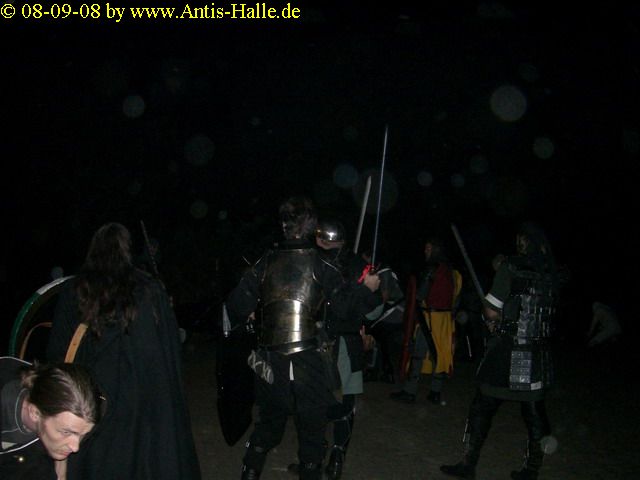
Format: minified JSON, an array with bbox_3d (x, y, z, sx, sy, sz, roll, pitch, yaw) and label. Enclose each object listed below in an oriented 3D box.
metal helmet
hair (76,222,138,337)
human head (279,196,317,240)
[{"bbox_3d":[0.062,-0.059,4.850,0.240,0.160,0.205,-2,-2,45],"label":"metal helmet"},{"bbox_3d":[-1.028,0.191,3.400,0.300,0.540,0.250,0,-2,-7],"label":"hair"},{"bbox_3d":[-0.125,-0.119,3.900,0.210,0.245,0.220,0,-2,0],"label":"human head"}]

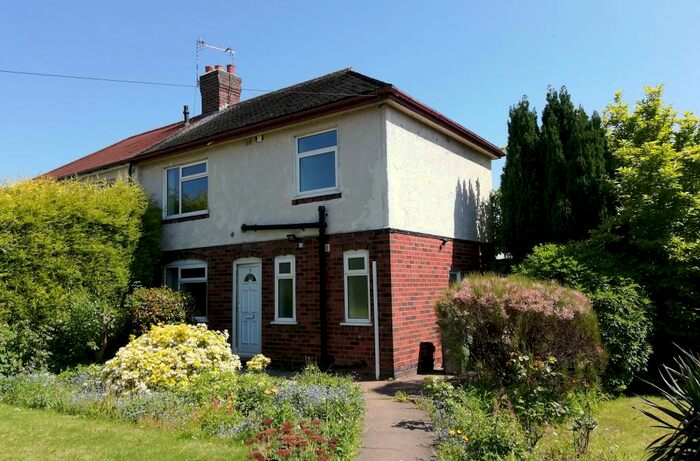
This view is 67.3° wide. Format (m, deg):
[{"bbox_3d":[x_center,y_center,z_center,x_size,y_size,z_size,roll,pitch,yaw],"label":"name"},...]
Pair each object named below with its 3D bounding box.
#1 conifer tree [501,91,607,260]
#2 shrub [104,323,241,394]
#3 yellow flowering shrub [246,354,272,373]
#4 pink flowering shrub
[{"bbox_3d":[4.752,-0.246,12.100,2.400,6.100,2.200,-6,-8,35],"label":"conifer tree"},{"bbox_3d":[-2.768,1.978,8.200,2.000,1.050,1.800,1,-7,-18],"label":"shrub"},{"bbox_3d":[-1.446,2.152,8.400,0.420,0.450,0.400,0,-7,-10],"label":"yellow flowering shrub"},{"bbox_3d":[2.514,1.492,7.800,2.400,1.680,2.000,-3,-7,17],"label":"pink flowering shrub"}]

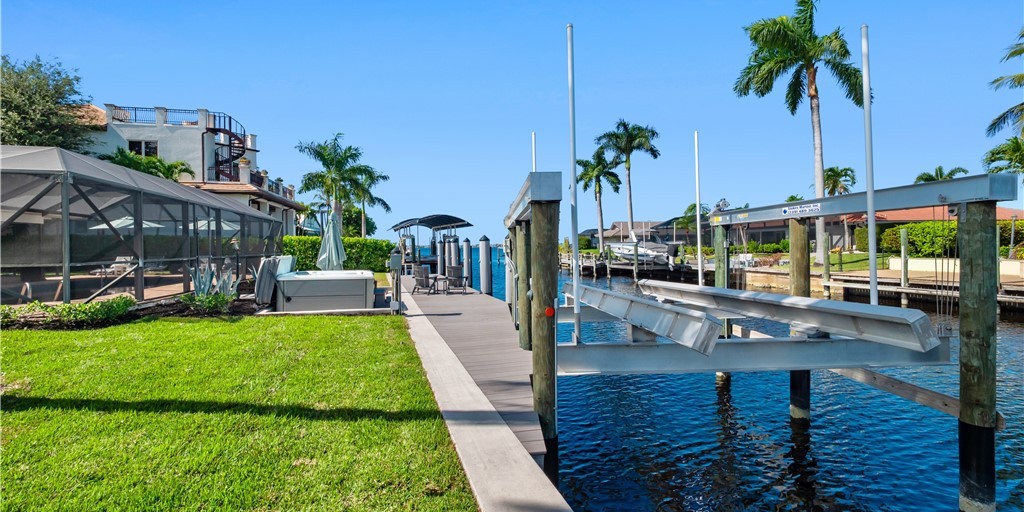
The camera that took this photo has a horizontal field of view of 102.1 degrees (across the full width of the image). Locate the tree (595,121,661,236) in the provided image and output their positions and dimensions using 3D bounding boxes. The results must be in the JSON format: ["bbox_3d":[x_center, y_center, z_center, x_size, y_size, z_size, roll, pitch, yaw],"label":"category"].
[{"bbox_3d":[13.400,-7.941,47.839,7.000,16.300,7.000,0,1,15],"label":"tree"}]

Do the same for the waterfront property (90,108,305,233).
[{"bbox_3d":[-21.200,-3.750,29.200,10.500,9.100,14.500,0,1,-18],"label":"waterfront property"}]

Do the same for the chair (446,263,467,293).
[{"bbox_3d":[-1.670,0.710,12.600,0.720,0.880,0.800,0,1,0],"label":"chair"}]

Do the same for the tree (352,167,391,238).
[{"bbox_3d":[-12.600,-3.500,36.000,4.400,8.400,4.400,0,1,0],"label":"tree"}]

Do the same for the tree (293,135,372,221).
[{"bbox_3d":[-15.900,-5.303,36.893,6.300,11.100,6.300,-1,1,-23],"label":"tree"}]

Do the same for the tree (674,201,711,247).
[{"bbox_3d":[19.950,-3.170,46.000,3.800,5.500,3.800,0,1,0],"label":"tree"}]

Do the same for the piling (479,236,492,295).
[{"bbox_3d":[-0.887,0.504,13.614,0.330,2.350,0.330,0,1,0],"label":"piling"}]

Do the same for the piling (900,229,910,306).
[{"bbox_3d":[16.970,0.530,17.850,0.240,3.380,0.240,0,1,-18],"label":"piling"}]

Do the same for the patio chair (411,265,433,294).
[{"bbox_3d":[-2.700,0.710,12.600,0.720,0.880,0.800,0,1,8],"label":"patio chair"}]

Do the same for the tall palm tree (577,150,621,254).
[{"bbox_3d":[10.100,-6.150,48.000,5.300,12.600,5.300,0,1,0],"label":"tall palm tree"}]

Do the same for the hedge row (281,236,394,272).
[{"bbox_3d":[-9.400,-0.010,22.600,6.000,1.900,1.300,0,1,-18],"label":"hedge row"}]

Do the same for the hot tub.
[{"bbox_3d":[-4.635,0.892,10.722,2.100,0.820,2.150,0,1,-18],"label":"hot tub"}]

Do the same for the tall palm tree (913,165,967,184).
[{"bbox_3d":[46.500,-5.227,44.897,4.300,9.500,4.300,-1,2,-44],"label":"tall palm tree"}]

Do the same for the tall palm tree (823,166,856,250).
[{"bbox_3d":[23.500,-3.401,29.933,3.000,6.200,3.000,1,2,38],"label":"tall palm tree"}]

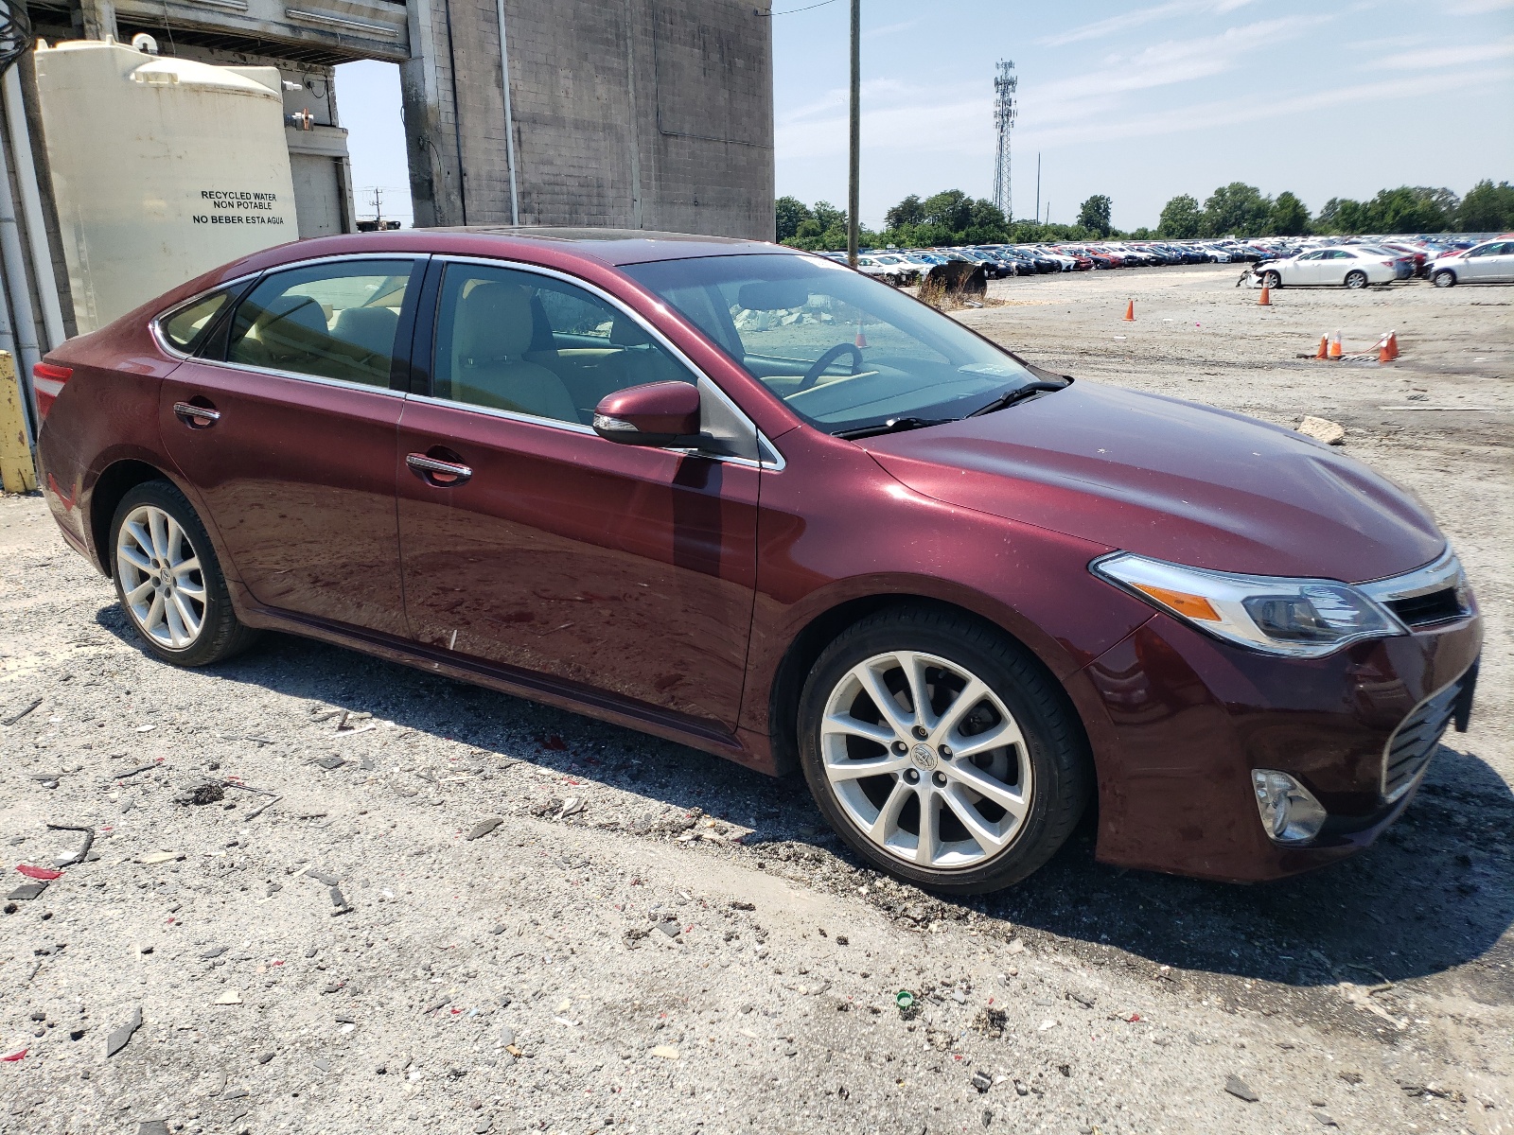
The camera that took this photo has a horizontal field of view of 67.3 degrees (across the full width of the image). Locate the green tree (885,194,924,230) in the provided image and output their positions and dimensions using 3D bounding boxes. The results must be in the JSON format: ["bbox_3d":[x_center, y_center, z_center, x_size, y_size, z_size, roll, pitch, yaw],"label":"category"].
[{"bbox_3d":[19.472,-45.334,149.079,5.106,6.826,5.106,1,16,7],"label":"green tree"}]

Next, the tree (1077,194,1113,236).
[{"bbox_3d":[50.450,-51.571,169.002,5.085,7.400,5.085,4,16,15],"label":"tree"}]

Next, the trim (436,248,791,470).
[{"bbox_3d":[-0.421,-0.535,2.809,1.210,0.467,0.170,9,18,31],"label":"trim"}]

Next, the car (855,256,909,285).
[{"bbox_3d":[6.150,-14.950,57.200,4.700,1.450,1.820,11,20,37],"label":"car"}]

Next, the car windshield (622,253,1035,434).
[{"bbox_3d":[0.298,-0.687,3.305,0.940,0.120,1.480,38,30,18],"label":"car windshield"}]

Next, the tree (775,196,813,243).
[{"bbox_3d":[5.076,-52.428,176.330,7.500,10.000,7.500,-1,15,0],"label":"tree"}]

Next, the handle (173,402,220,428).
[{"bbox_3d":[-1.758,-0.484,3.574,0.215,0.042,0.050,9,18,30],"label":"handle"}]

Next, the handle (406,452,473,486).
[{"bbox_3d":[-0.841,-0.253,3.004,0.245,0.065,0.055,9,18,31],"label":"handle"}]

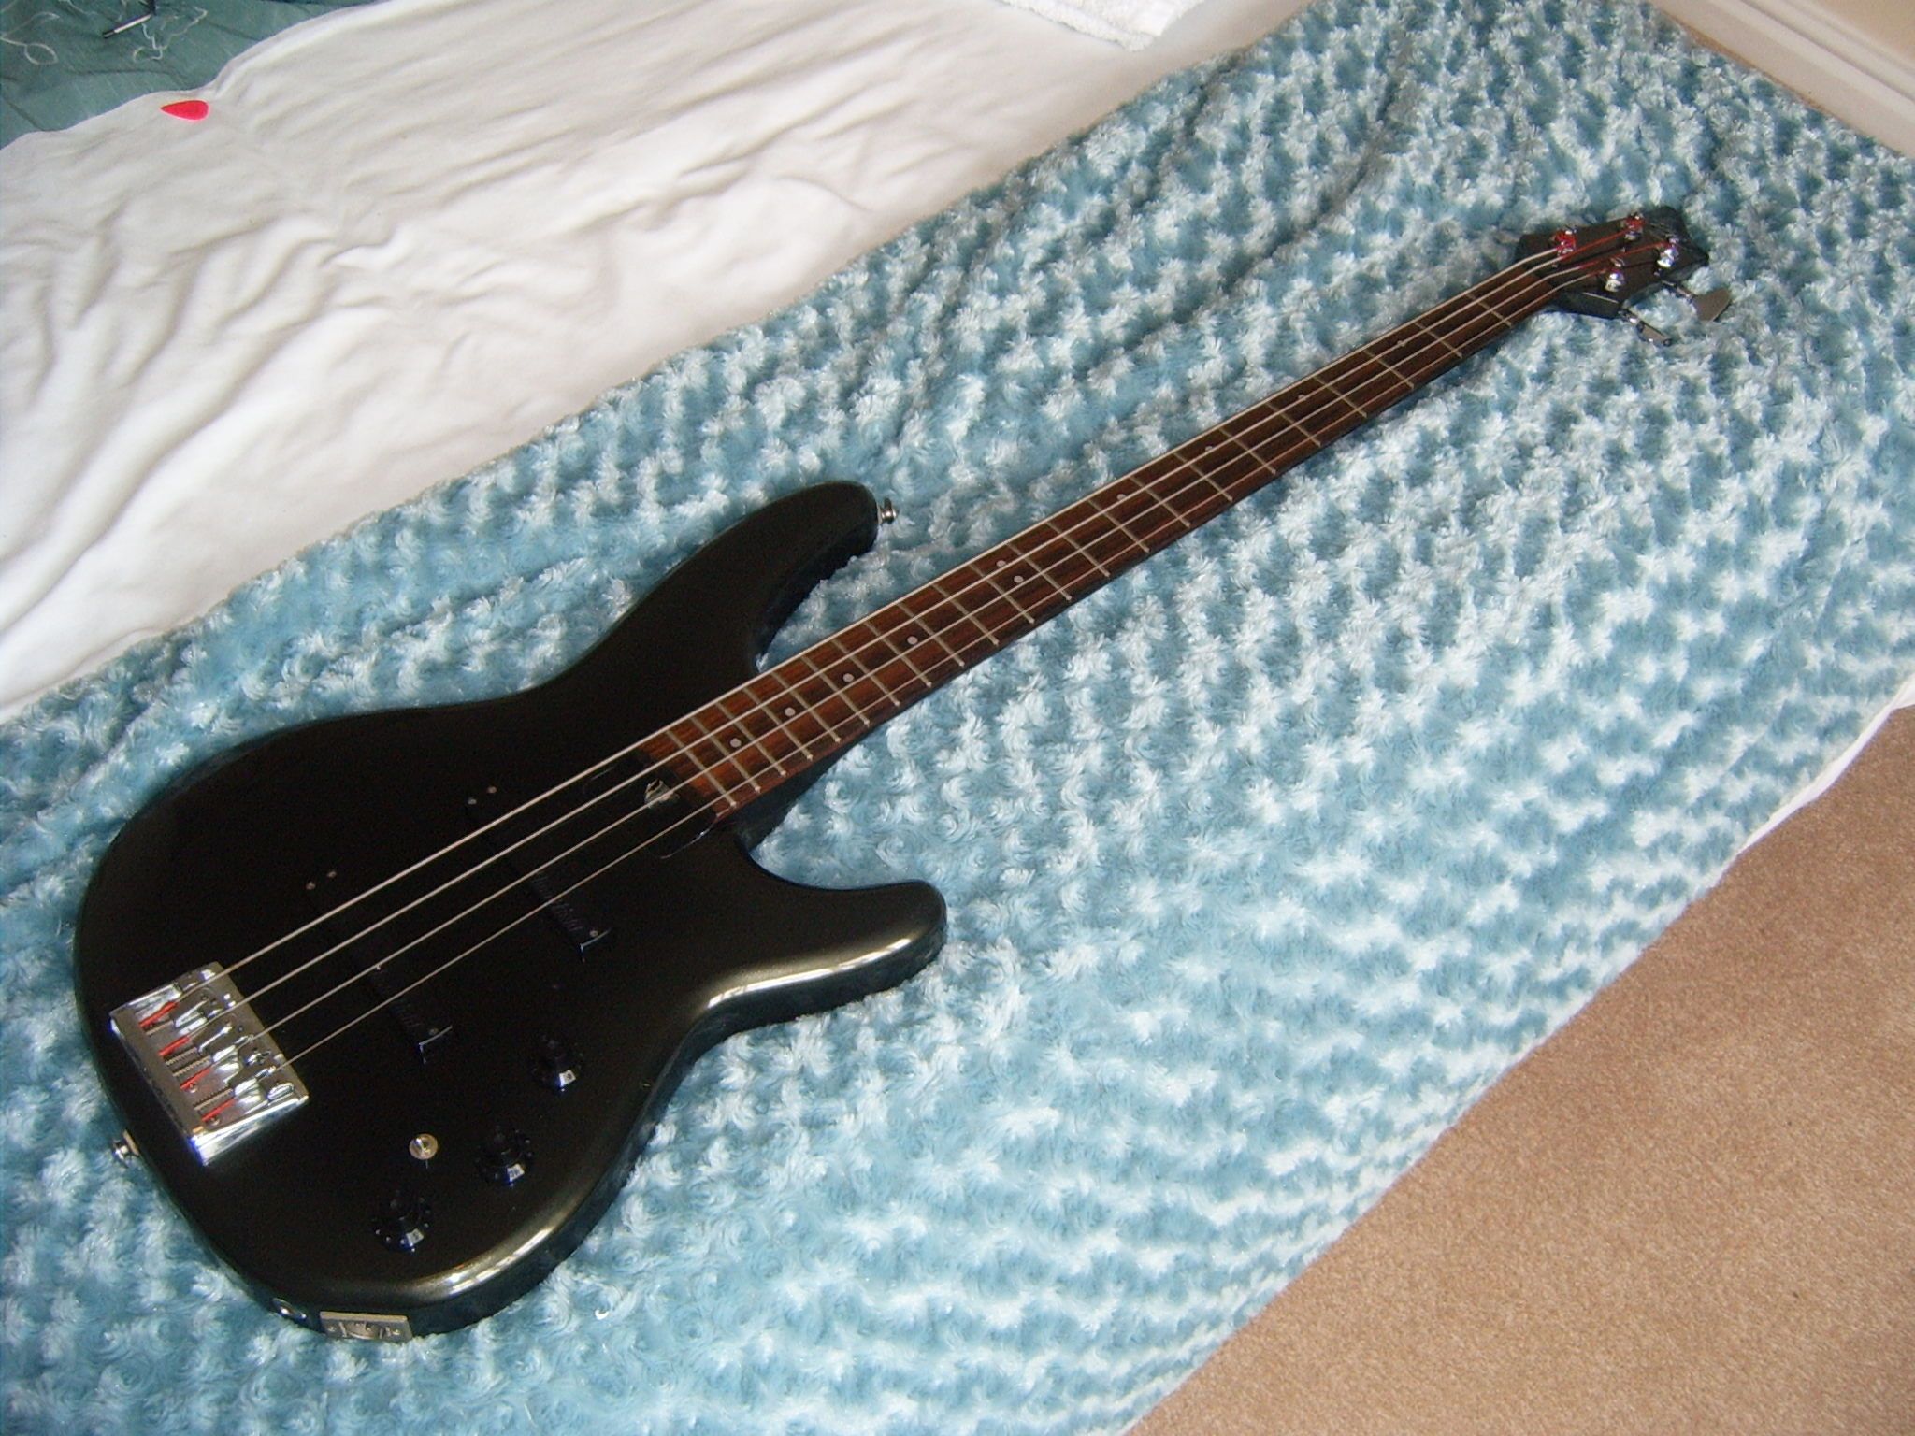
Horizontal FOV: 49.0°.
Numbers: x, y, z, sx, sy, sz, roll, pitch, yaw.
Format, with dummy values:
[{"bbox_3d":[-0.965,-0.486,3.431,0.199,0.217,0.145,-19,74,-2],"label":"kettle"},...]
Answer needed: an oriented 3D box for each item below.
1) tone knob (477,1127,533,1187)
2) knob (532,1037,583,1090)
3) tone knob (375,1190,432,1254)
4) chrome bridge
[{"bbox_3d":[-0.188,0.180,0.870,0.023,0.015,0.023,2,51,-3],"label":"tone knob"},{"bbox_3d":[-0.172,0.146,0.897,0.022,0.015,0.022,2,51,-3],"label":"knob"},{"bbox_3d":[-0.225,0.202,0.849,0.023,0.015,0.023,2,51,-3],"label":"tone knob"},{"bbox_3d":[-0.318,0.142,0.888,0.049,0.015,0.084,-31,60,-26],"label":"chrome bridge"}]

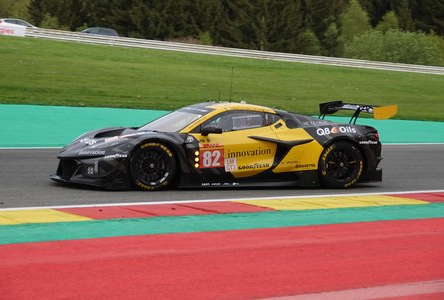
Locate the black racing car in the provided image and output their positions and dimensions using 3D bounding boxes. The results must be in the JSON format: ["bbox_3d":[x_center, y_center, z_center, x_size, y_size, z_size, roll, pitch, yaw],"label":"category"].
[{"bbox_3d":[-0.068,-0.108,17.072,4.720,1.170,2.040,0,4,-20],"label":"black racing car"}]

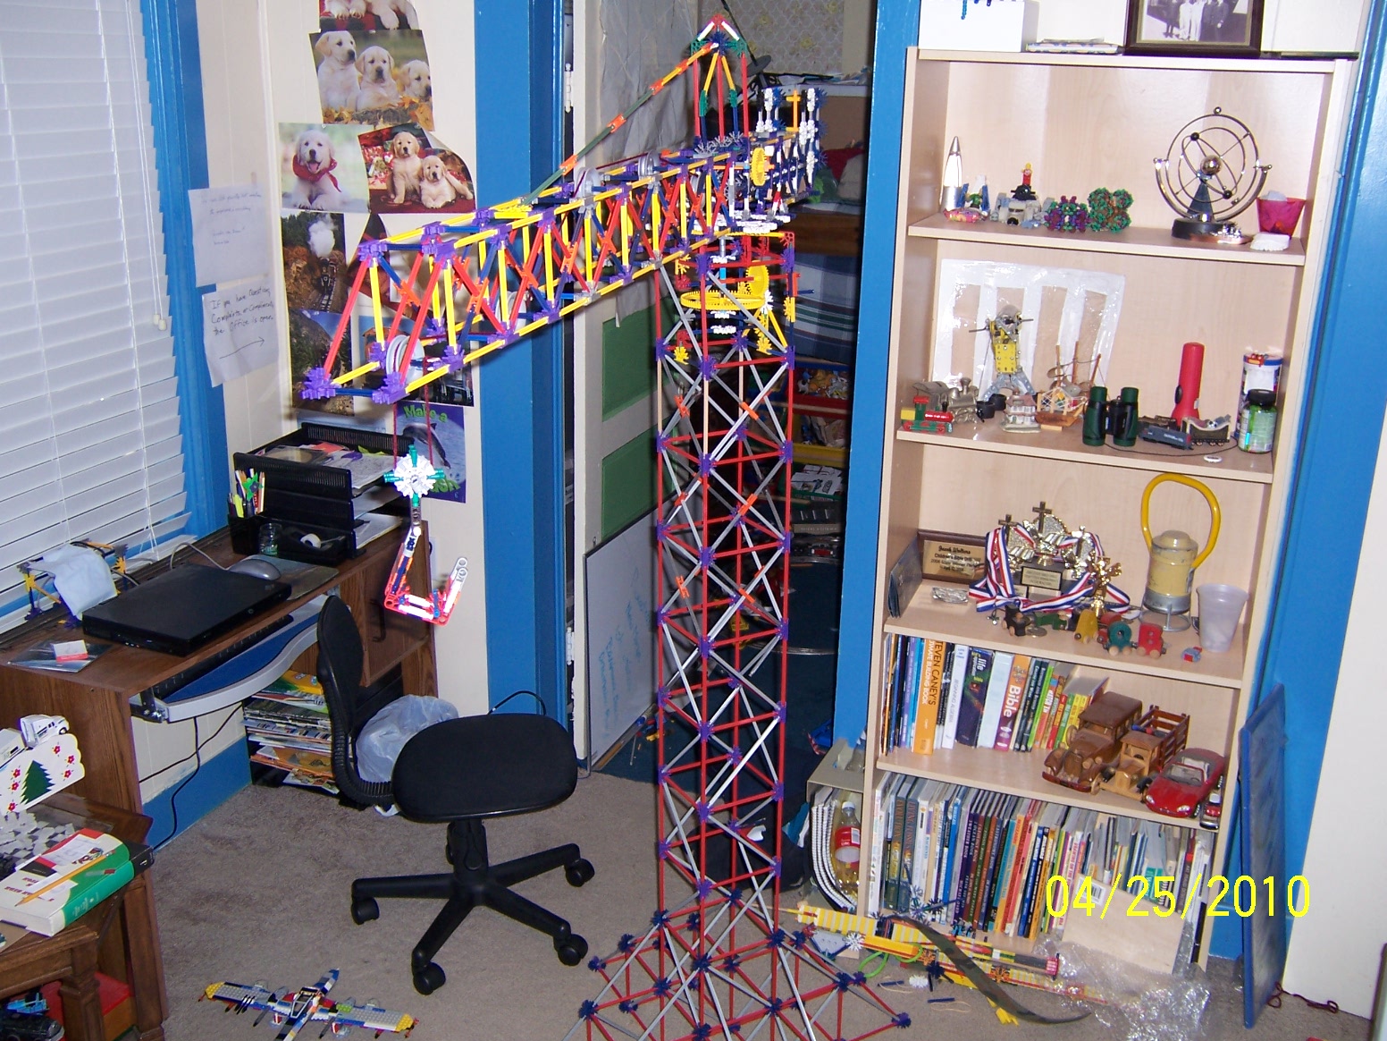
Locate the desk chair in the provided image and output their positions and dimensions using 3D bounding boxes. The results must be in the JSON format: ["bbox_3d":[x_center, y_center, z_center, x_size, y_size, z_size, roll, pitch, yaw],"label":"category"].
[{"bbox_3d":[-0.481,0.504,2.772,0.560,0.785,0.540,-1,18,-8],"label":"desk chair"}]

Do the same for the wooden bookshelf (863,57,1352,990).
[{"bbox_3d":[0.797,0.000,2.723,0.750,1.815,0.295,8,19,19],"label":"wooden bookshelf"}]

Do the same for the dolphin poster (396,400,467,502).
[{"bbox_3d":[-0.647,-0.168,3.257,0.197,0.248,0.008,8,19,19],"label":"dolphin poster"}]

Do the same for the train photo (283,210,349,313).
[{"bbox_3d":[-0.922,-0.627,3.227,0.192,0.246,0.008,8,19,19],"label":"train photo"}]

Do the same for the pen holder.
[{"bbox_3d":[-1.025,0.028,3.040,0.063,0.086,0.063,8,19,19],"label":"pen holder"}]

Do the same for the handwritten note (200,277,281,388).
[{"bbox_3d":[-1.082,-0.456,3.172,0.010,0.216,0.275,7,19,16],"label":"handwritten note"}]

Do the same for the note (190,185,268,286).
[{"bbox_3d":[-1.080,-0.665,3.089,0.010,0.218,0.280,7,19,16],"label":"note"}]

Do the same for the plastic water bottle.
[{"bbox_3d":[0.360,0.738,3.024,0.068,0.220,0.068,8,19,19],"label":"plastic water bottle"}]

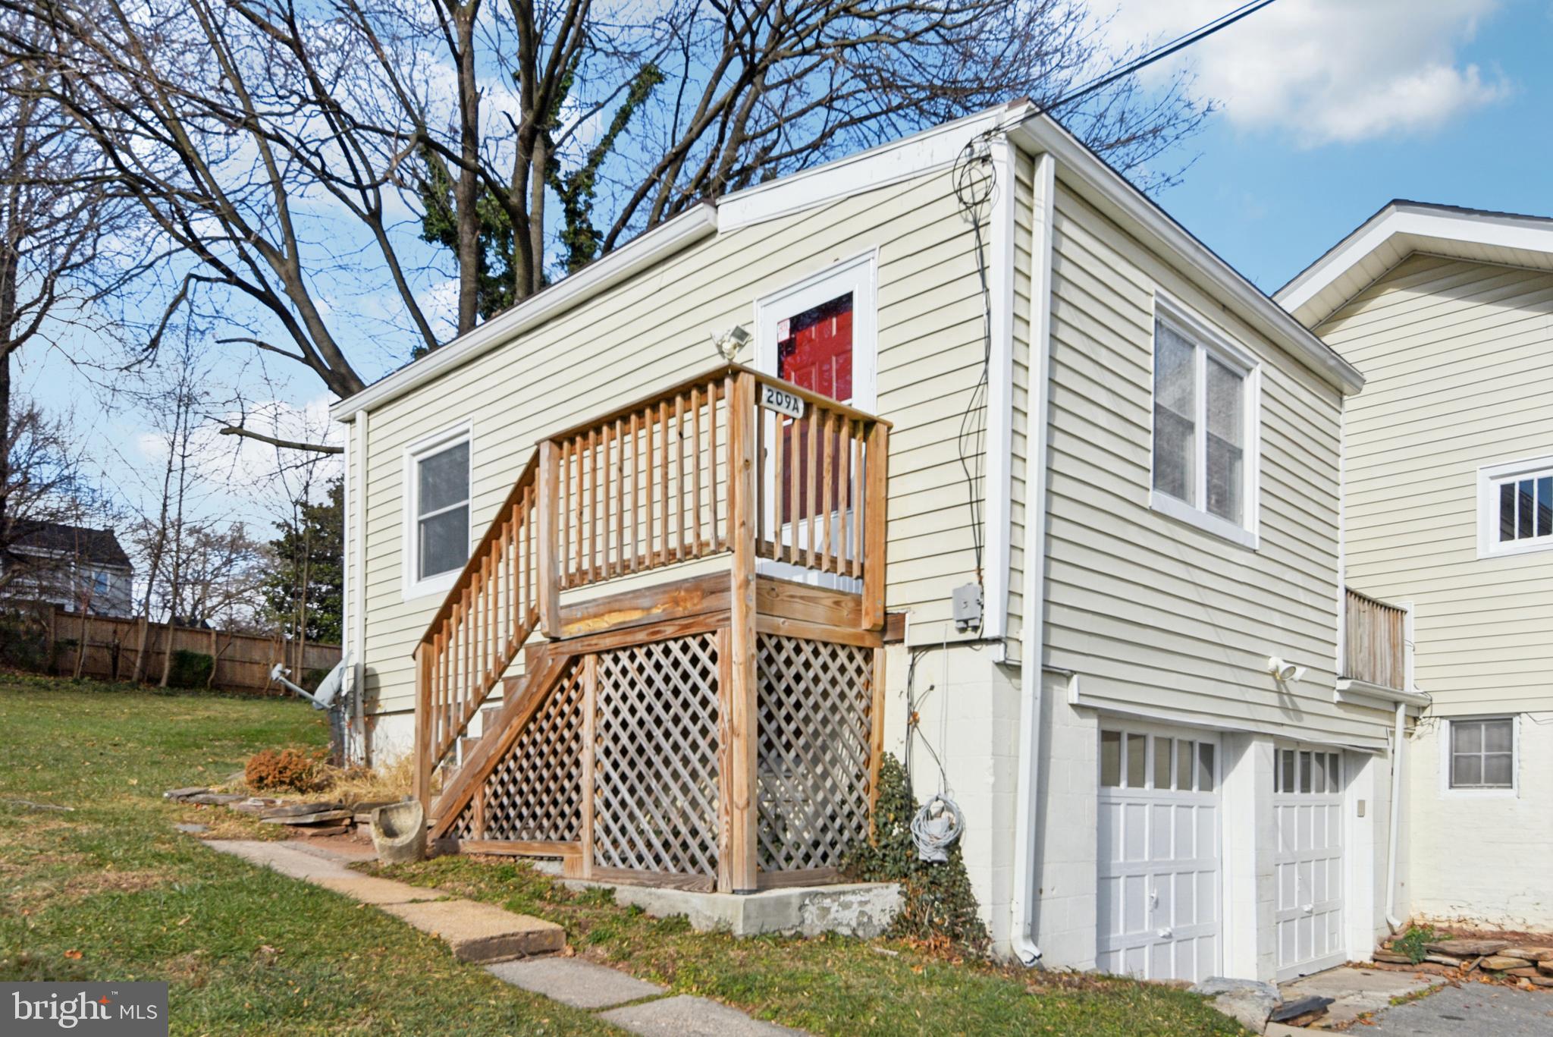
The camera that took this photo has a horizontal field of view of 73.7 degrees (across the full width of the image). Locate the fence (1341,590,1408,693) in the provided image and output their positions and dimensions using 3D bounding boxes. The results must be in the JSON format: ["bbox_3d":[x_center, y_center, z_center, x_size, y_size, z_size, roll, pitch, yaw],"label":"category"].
[{"bbox_3d":[5.920,1.250,10.200,0.100,0.880,1.950,-7,-12,41],"label":"fence"}]

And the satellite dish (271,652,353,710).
[{"bbox_3d":[-4.500,1.580,10.100,0.750,0.580,0.580,3,-9,-17],"label":"satellite dish"}]

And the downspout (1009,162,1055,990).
[{"bbox_3d":[1.430,0.110,5.840,0.200,4.550,0.100,-7,-12,41],"label":"downspout"}]

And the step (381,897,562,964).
[{"bbox_3d":[-1.590,2.090,5.290,0.850,0.150,0.620,-7,-12,41],"label":"step"}]

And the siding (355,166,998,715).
[{"bbox_3d":[-1.550,-0.080,8.130,7.500,3.200,0.150,-7,-12,41],"label":"siding"}]

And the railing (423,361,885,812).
[{"bbox_3d":[-1.030,0.600,6.920,3.550,2.400,1.220,-7,-12,41],"label":"railing"}]

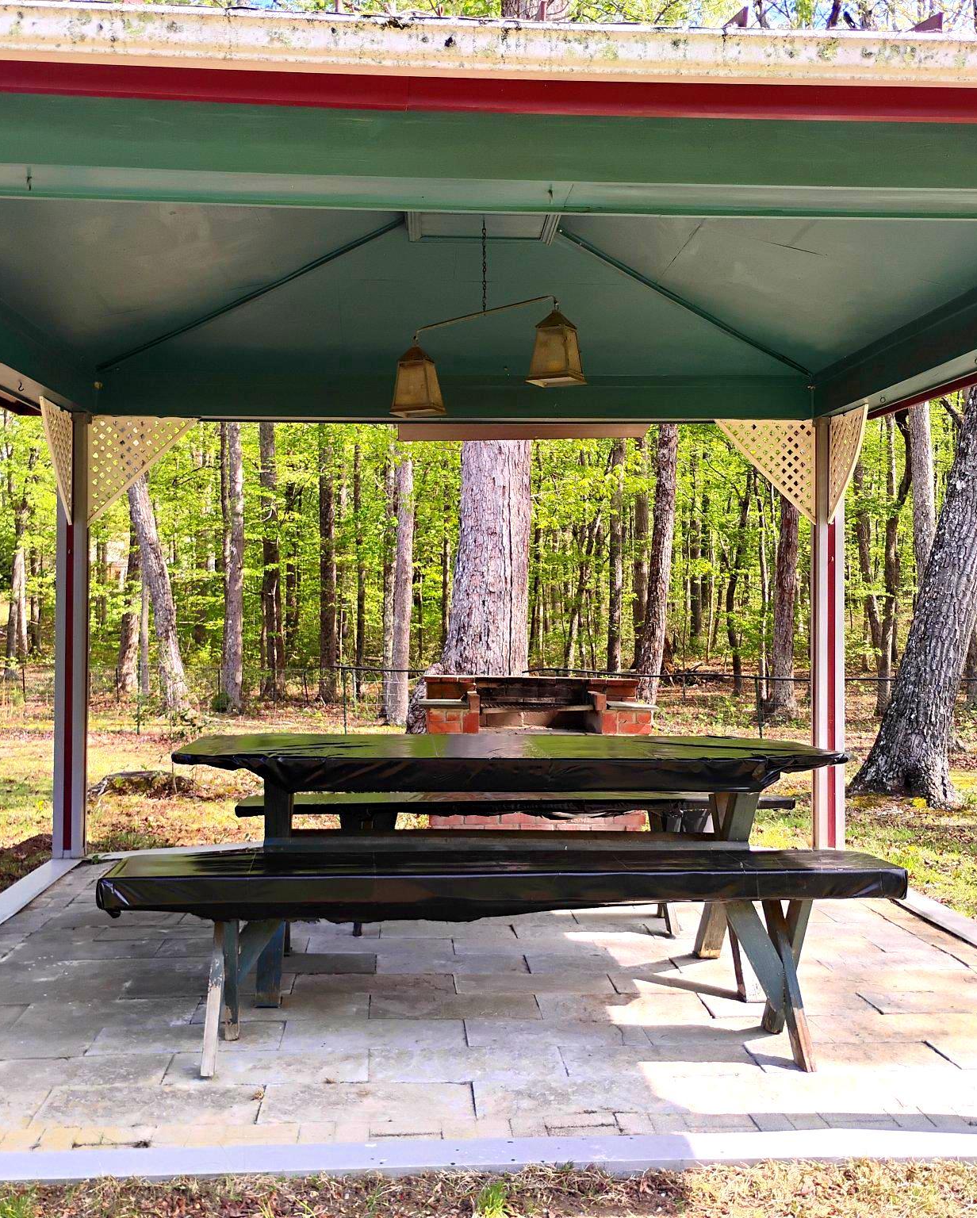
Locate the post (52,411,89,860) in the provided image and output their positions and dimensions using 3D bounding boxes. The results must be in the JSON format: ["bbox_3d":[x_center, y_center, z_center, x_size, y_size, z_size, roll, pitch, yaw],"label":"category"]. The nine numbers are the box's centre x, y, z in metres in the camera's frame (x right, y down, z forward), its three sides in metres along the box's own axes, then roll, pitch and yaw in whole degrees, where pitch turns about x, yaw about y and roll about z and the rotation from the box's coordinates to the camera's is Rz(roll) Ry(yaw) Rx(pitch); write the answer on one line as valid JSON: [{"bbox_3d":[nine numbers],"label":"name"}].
[{"bbox_3d":[-2.248,0.144,7.092,0.170,2.383,0.150,0,0,-4],"label":"post"}]

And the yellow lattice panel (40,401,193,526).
[{"bbox_3d":[-1.898,-0.746,6.785,0.667,0.614,0.681,0,0,-4],"label":"yellow lattice panel"}]

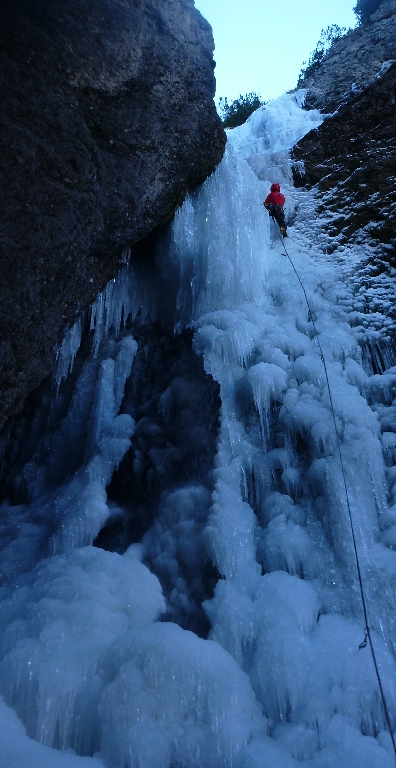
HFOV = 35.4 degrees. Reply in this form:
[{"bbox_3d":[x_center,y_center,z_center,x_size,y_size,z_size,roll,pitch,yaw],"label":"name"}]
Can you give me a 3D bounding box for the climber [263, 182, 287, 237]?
[{"bbox_3d":[2.034,-4.579,16.300,0.630,1.700,0.650,-3,-33,2],"label":"climber"}]

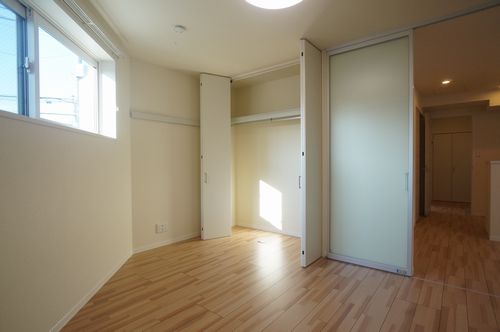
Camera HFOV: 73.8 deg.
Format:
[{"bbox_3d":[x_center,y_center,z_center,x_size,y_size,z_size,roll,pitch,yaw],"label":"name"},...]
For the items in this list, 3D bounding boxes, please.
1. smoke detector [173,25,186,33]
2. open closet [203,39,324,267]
[{"bbox_3d":[-0.666,-1.296,3.157,0.122,0.045,0.122,0,1,0],"label":"smoke detector"},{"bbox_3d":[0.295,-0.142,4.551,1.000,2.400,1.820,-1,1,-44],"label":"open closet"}]

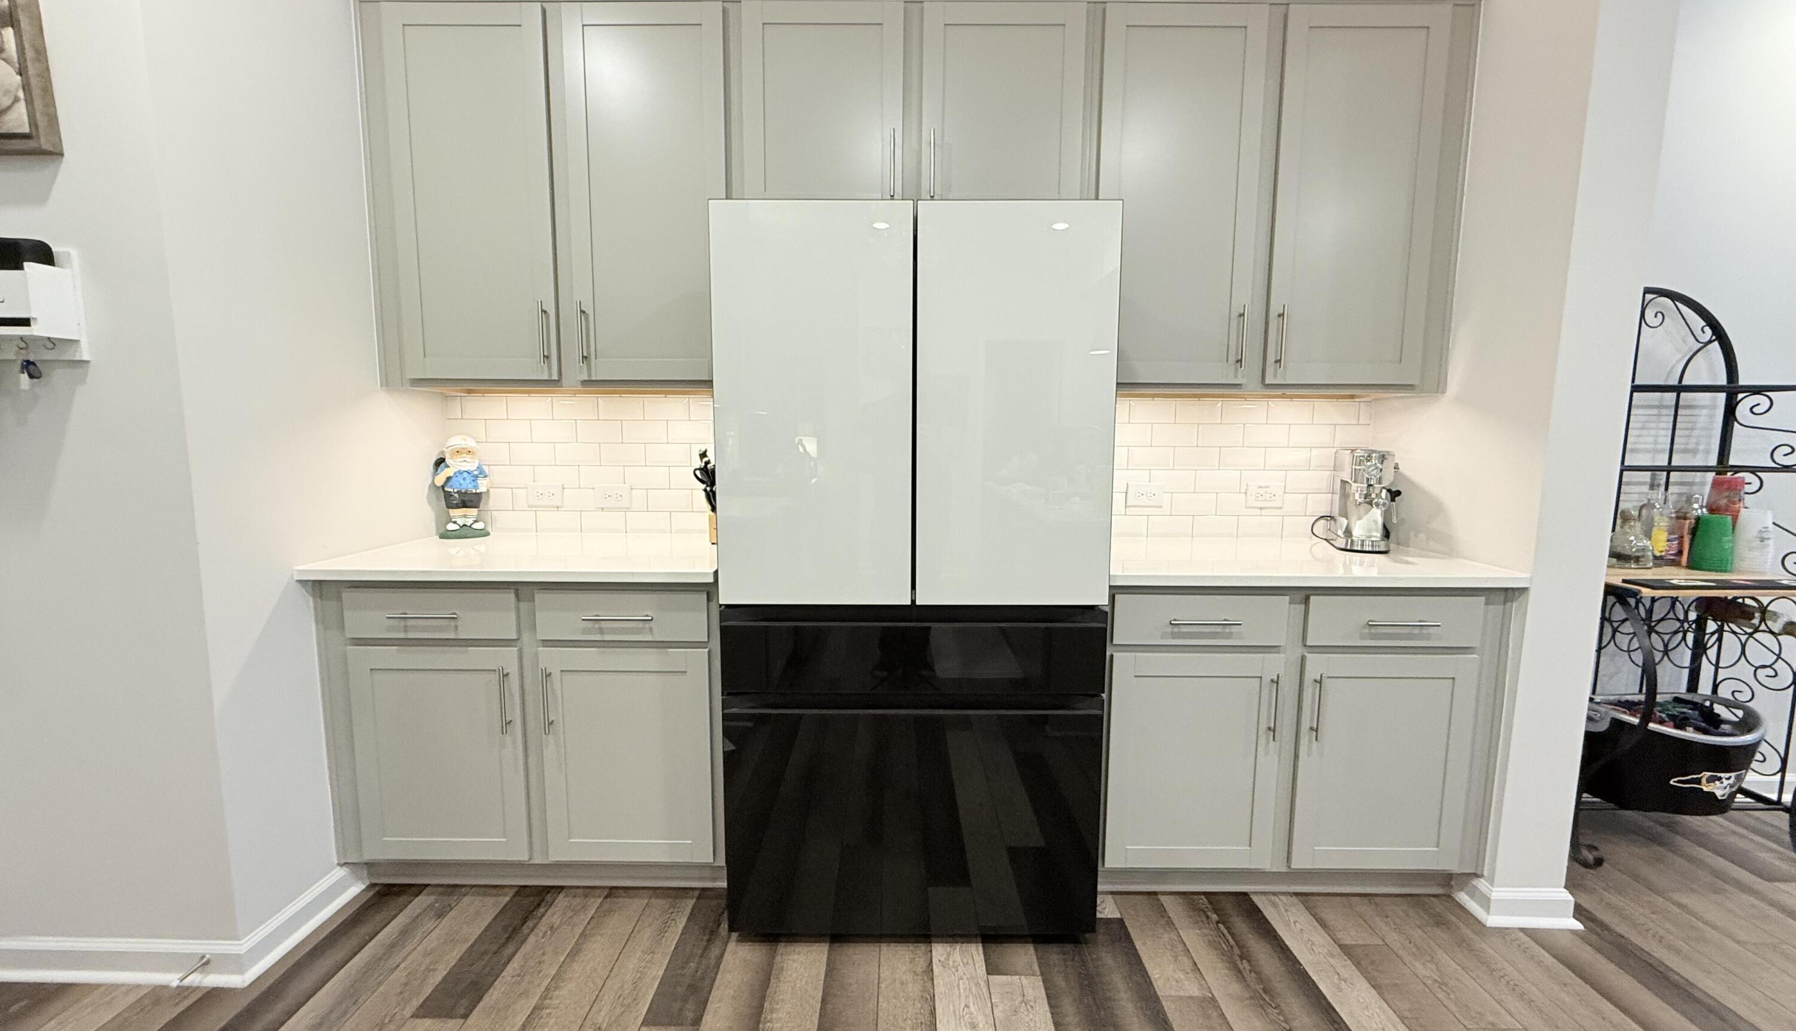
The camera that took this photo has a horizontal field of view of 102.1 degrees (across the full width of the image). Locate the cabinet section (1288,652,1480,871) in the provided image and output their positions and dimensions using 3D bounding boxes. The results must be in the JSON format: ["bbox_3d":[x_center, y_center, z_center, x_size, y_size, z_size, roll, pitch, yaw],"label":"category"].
[{"bbox_3d":[1.248,0.611,2.111,0.445,0.580,0.500,0,6,0],"label":"cabinet section"}]

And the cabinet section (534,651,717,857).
[{"bbox_3d":[-0.697,0.600,2.128,0.445,0.580,0.500,0,6,0],"label":"cabinet section"}]

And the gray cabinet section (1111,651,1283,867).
[{"bbox_3d":[0.763,0.608,2.115,0.445,0.580,0.500,0,6,0],"label":"gray cabinet section"}]

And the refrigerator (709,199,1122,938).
[{"bbox_3d":[0.040,0.144,2.072,0.910,1.775,0.765,0,6,0],"label":"refrigerator"}]

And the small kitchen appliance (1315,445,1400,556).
[{"bbox_3d":[1.444,-0.053,2.319,0.170,0.310,0.280,2,7,15],"label":"small kitchen appliance"}]

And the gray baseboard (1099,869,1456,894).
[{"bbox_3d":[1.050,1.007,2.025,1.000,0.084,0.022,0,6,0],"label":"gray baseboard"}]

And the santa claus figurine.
[{"bbox_3d":[-1.445,-0.093,2.410,0.170,0.335,0.125,-3,7,-24],"label":"santa claus figurine"}]

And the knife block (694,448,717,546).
[{"bbox_3d":[-0.555,-0.071,2.346,0.130,0.316,0.200,0,6,0],"label":"knife block"}]

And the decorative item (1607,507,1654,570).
[{"bbox_3d":[2.381,0.072,2.356,0.105,0.197,0.095,0,6,0],"label":"decorative item"}]

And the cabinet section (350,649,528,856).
[{"bbox_3d":[-1.185,0.597,2.132,0.445,0.580,0.500,0,6,0],"label":"cabinet section"}]

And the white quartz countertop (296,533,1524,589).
[{"bbox_3d":[0.030,0.125,2.175,3.135,0.030,0.657,0,6,0],"label":"white quartz countertop"}]

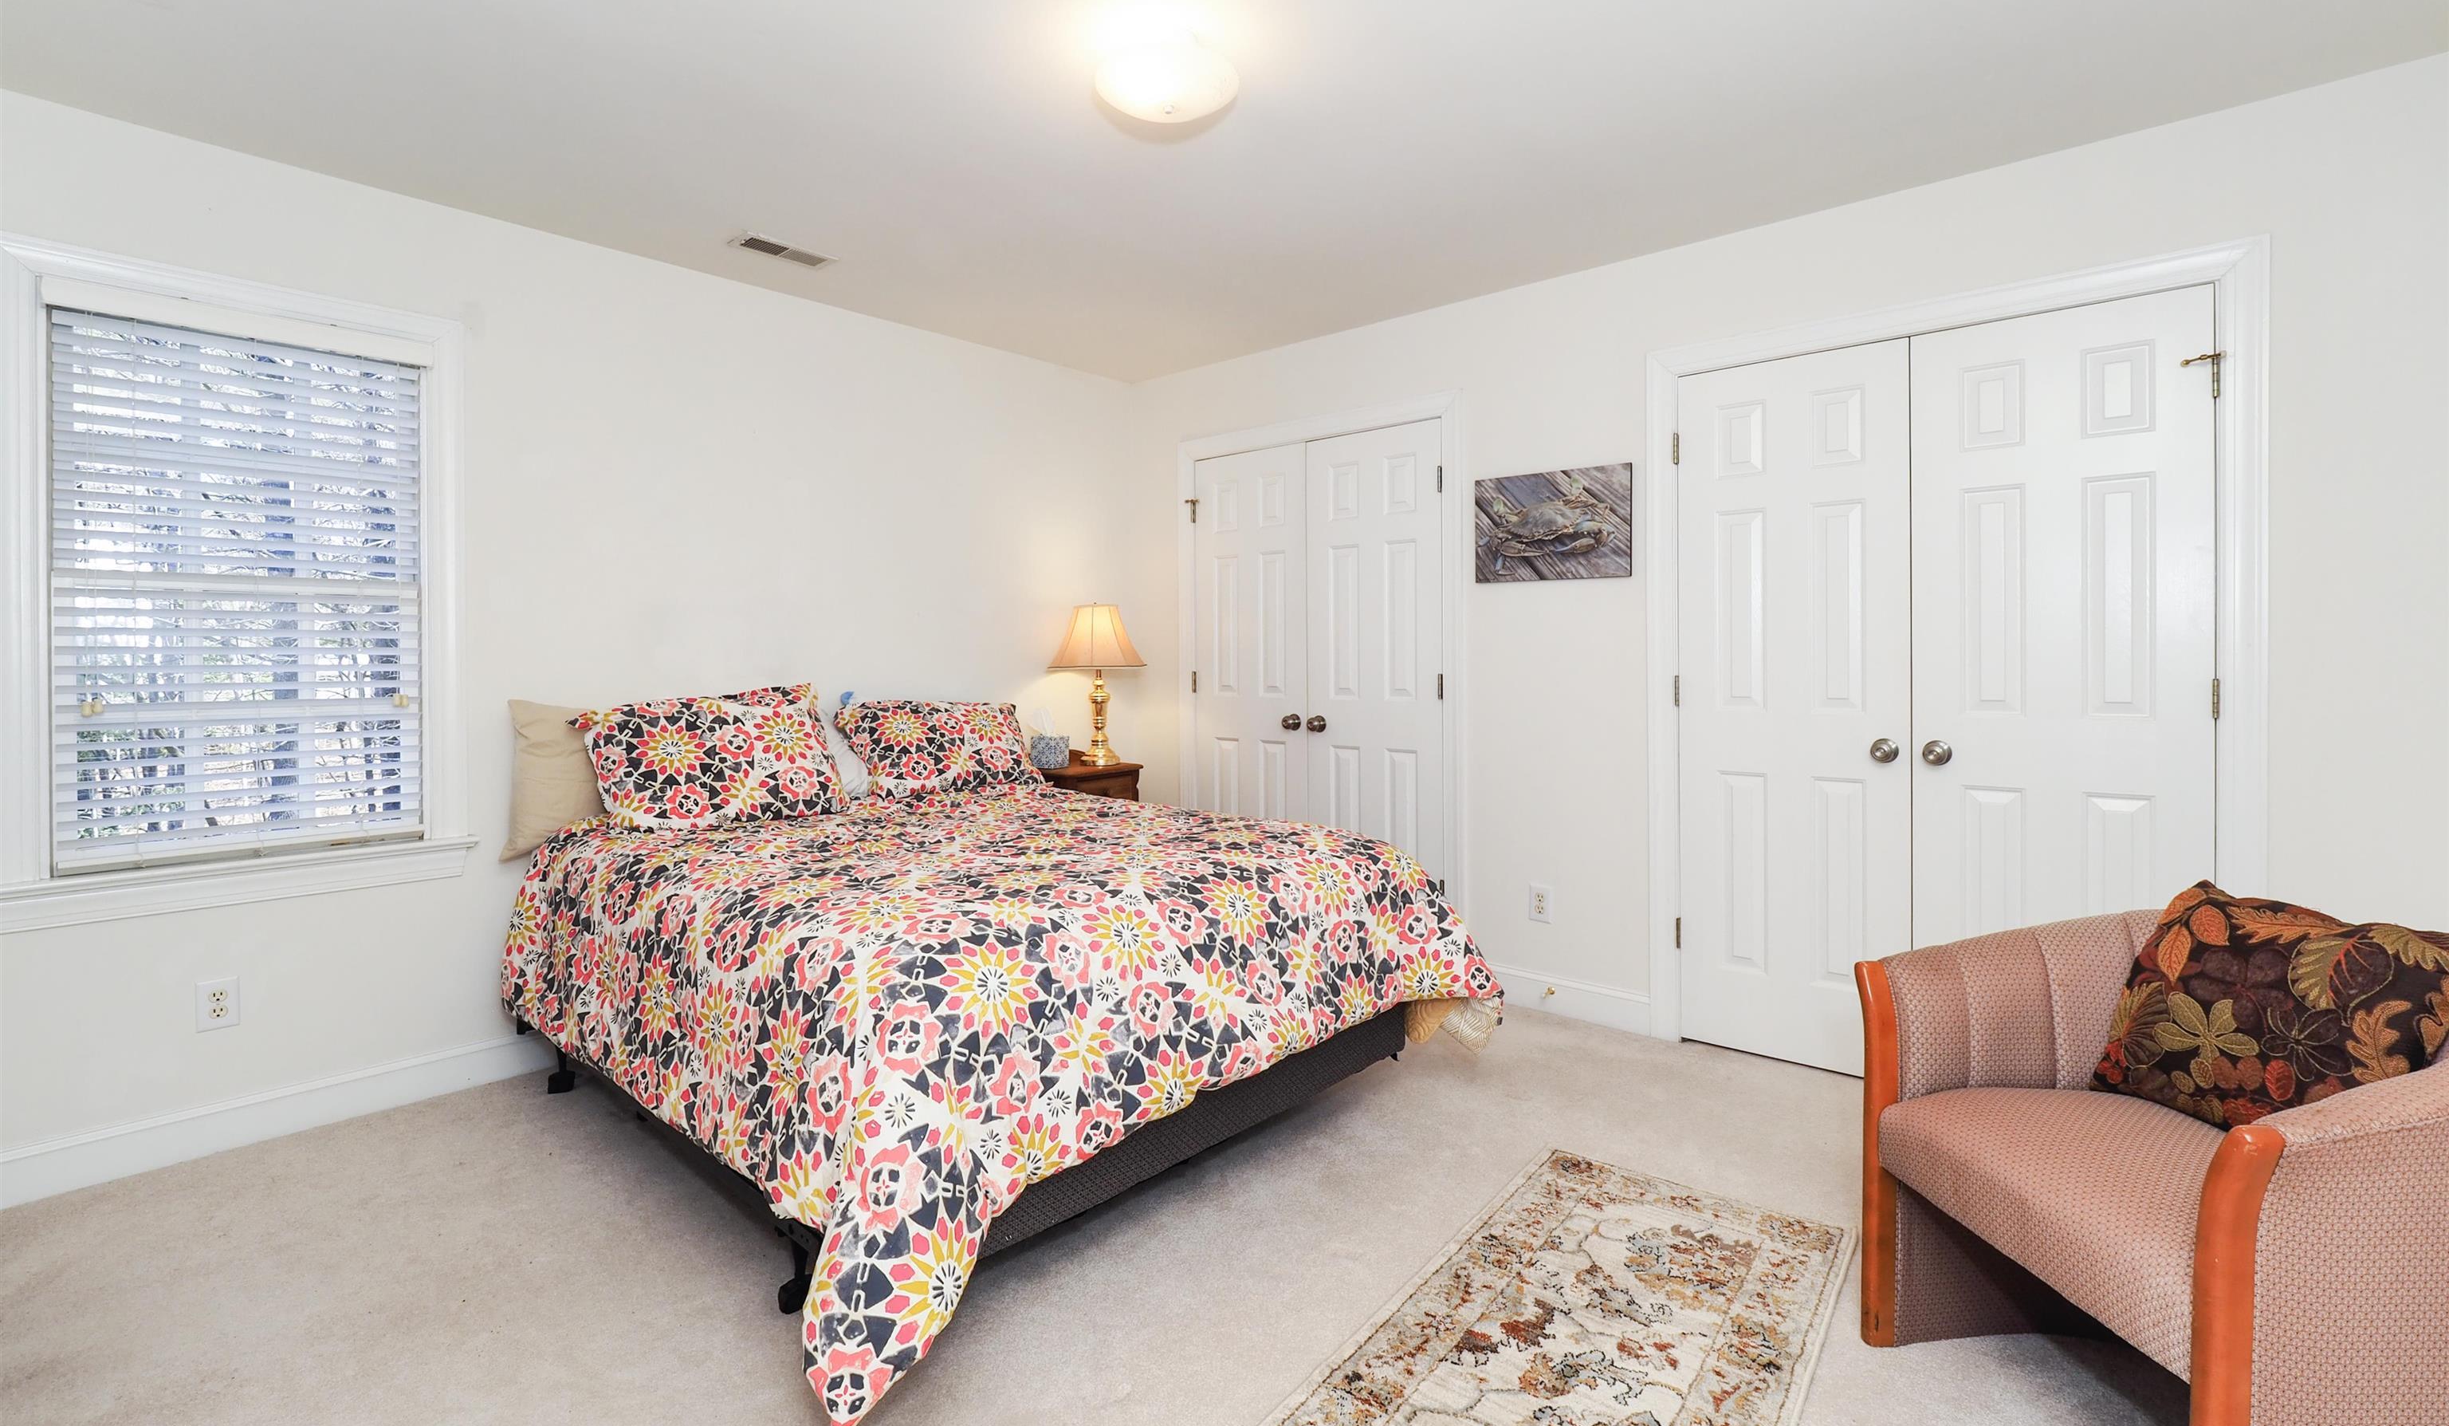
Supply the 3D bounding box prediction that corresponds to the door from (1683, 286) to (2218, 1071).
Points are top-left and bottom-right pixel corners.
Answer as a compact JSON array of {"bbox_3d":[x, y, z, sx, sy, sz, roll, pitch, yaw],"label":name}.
[{"bbox_3d":[1.897,0.011,2.736,1.198,2.075,0.045,1,2,39],"label":"door"}]

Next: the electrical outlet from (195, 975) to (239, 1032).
[{"bbox_3d":[-2.428,0.704,2.391,0.010,0.116,0.073,1,2,45],"label":"electrical outlet"}]

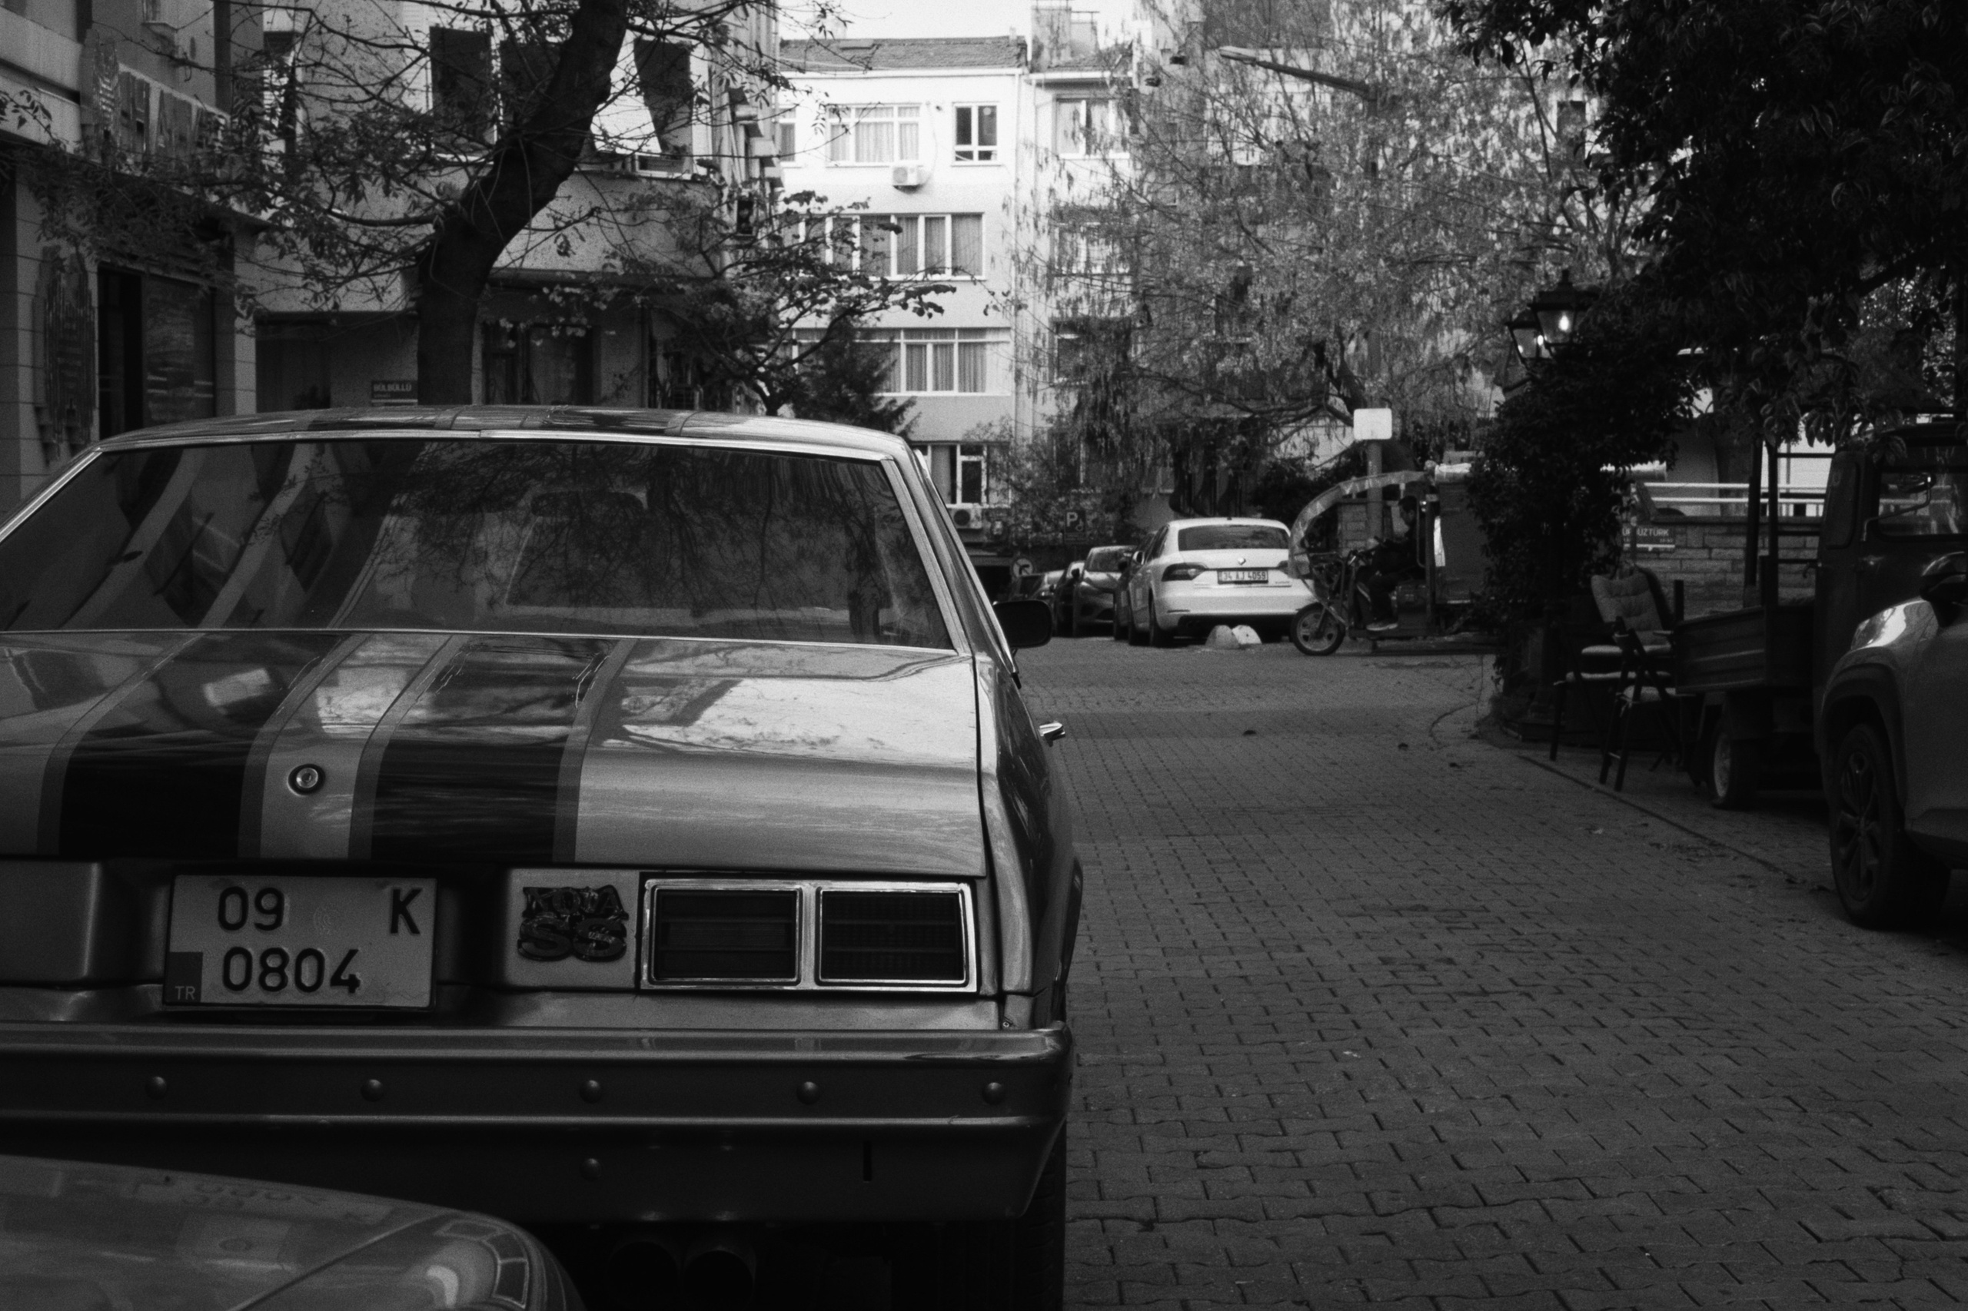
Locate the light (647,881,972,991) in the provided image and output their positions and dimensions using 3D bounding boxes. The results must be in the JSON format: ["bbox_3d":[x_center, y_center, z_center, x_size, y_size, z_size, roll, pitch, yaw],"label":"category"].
[{"bbox_3d":[-0.201,0.325,3.355,0.375,0.130,0.060,1,-12,-2],"label":"light"}]

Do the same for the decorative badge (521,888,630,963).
[{"bbox_3d":[-0.473,0.309,3.330,0.128,0.090,0.013,1,-12,-1],"label":"decorative badge"}]

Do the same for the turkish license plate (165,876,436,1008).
[{"bbox_3d":[-0.782,0.329,3.325,0.305,0.152,0.012,1,-12,-1],"label":"turkish license plate"}]

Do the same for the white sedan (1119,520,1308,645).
[{"bbox_3d":[2.700,-0.860,33.000,1.840,1.465,4.750,0,2,-1],"label":"white sedan"}]

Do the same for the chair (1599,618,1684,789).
[{"bbox_3d":[3.310,0.245,14.350,0.530,0.830,0.470,0,2,3],"label":"chair"}]

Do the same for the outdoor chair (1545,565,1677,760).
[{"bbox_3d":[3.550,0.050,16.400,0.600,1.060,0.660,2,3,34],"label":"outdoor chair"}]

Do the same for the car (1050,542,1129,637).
[{"bbox_3d":[2.200,-1.100,47.600,1.800,1.470,4.350,0,2,-3],"label":"car"}]

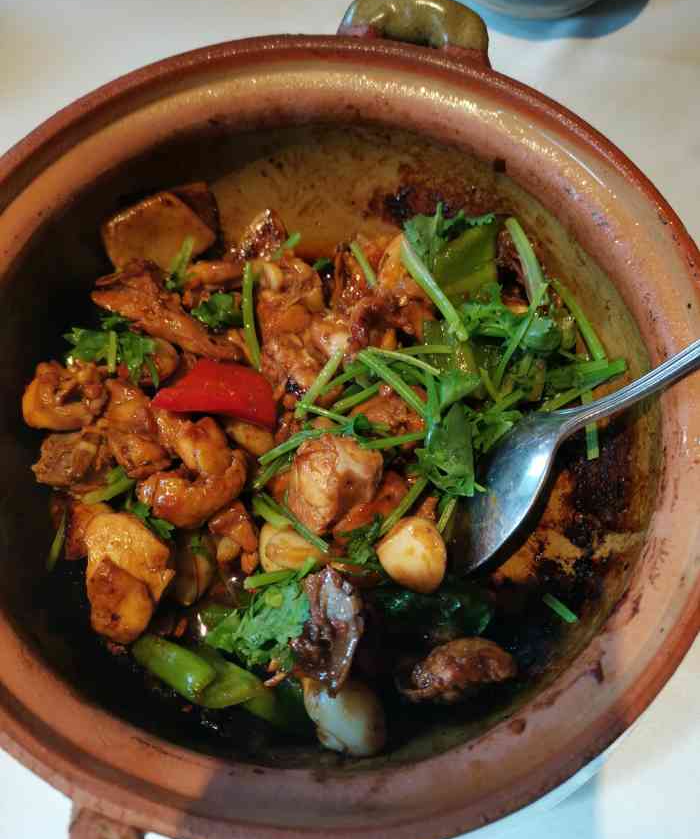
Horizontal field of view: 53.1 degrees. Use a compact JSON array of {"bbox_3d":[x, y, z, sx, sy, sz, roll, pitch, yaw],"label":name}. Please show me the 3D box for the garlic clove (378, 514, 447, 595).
[{"bbox_3d":[0.023,0.046,0.240,0.024,0.021,0.023,34,75,10],"label":"garlic clove"}]

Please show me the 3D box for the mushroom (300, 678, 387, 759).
[{"bbox_3d":[-0.002,0.110,0.263,0.024,0.023,0.031,-33,76,-10],"label":"mushroom"}]

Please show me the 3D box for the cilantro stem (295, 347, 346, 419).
[{"bbox_3d":[-0.012,-0.014,0.281,0.004,0.004,0.032,29,75,8],"label":"cilantro stem"}]

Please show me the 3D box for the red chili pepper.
[{"bbox_3d":[-0.055,-0.010,0.282,0.047,0.016,0.022,9,73,2],"label":"red chili pepper"}]

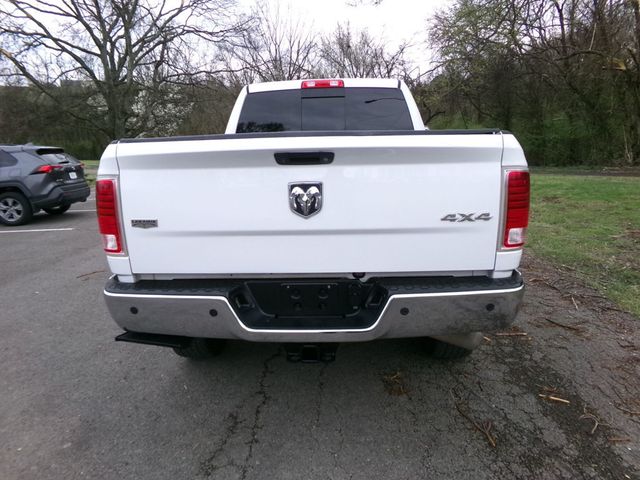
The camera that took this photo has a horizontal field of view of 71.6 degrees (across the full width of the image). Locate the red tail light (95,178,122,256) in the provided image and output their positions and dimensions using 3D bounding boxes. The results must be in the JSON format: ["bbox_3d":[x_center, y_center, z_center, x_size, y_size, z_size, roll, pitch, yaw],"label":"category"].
[{"bbox_3d":[-0.948,-0.107,2.000,0.120,0.340,0.128,-1,11,3],"label":"red tail light"}]

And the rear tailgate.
[{"bbox_3d":[-0.051,-0.151,1.928,1.615,0.589,0.099,-1,11,3],"label":"rear tailgate"}]

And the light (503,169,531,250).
[{"bbox_3d":[0.850,-0.129,1.909,0.120,0.340,0.128,-1,11,3],"label":"light"}]

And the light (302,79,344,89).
[{"bbox_3d":[0.030,-1.349,3.815,0.359,0.075,0.069,-1,11,3],"label":"light"}]

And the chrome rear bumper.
[{"bbox_3d":[-0.045,0.289,1.923,1.836,0.209,0.310,-1,11,3],"label":"chrome rear bumper"}]

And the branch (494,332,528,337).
[{"bbox_3d":[1.435,0.708,3.324,0.257,0.020,0.025,-1,11,-1],"label":"branch"}]

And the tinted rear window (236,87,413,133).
[{"bbox_3d":[0.033,-1.097,3.826,1.546,0.399,0.128,-1,11,3],"label":"tinted rear window"}]

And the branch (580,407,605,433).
[{"bbox_3d":[1.389,0.920,2.261,0.113,0.029,0.236,6,14,33],"label":"branch"}]

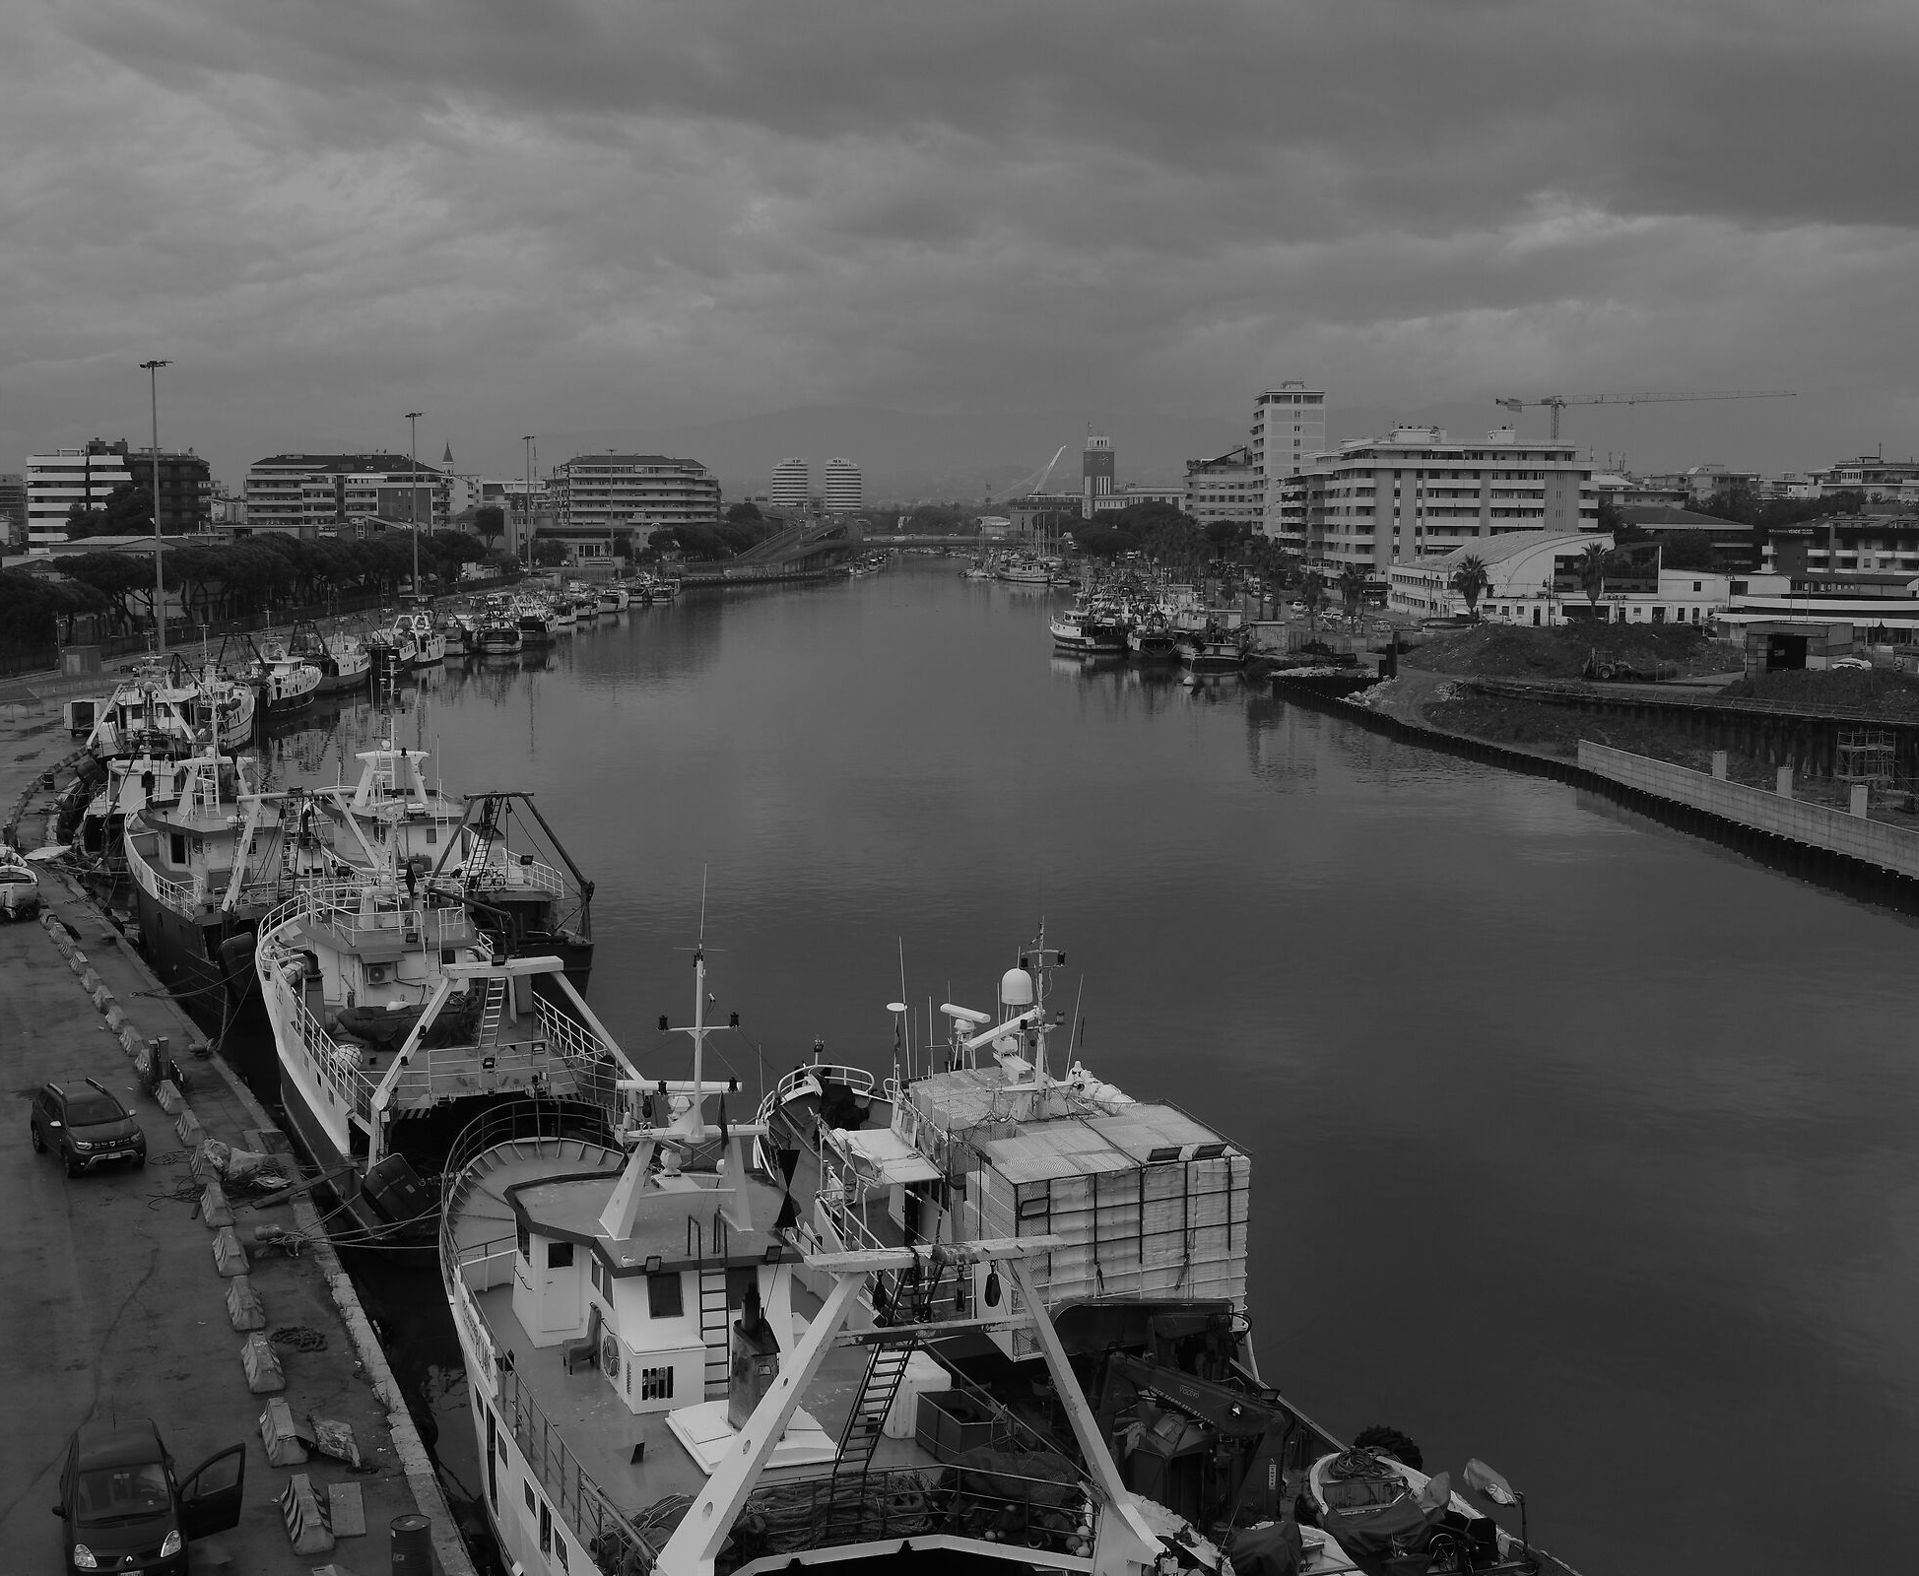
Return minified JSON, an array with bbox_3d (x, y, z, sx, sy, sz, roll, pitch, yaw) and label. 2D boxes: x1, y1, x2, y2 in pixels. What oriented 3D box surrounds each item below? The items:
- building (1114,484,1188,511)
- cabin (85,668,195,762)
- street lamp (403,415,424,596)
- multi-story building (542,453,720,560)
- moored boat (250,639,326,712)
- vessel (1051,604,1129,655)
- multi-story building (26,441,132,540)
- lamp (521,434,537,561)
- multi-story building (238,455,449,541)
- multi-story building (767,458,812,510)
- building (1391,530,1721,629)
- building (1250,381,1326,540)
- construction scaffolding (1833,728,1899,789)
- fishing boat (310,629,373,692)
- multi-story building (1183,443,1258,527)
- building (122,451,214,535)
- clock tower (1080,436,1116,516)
[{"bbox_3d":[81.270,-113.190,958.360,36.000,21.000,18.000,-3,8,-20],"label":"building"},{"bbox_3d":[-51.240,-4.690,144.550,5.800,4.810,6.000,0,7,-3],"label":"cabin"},{"bbox_3d":[-93.145,-48.172,392.977,3.200,30.800,2.800,-2,7,-17],"label":"street lamp"},{"bbox_3d":[-93.060,-79.100,652.220,44.000,28.800,20.000,-3,8,-22],"label":"multi-story building"},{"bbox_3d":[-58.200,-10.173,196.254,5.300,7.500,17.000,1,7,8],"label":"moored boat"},{"bbox_3d":[16.109,-19.539,277.775,9.600,6.400,3.400,3,8,25],"label":"vessel"},{"bbox_3d":[-181.030,-56.640,474.640,20.000,28.000,13.000,0,7,0],"label":"multi-story building"},{"bbox_3d":[-96.250,-63.200,515.100,2.900,31.030,2.400,1,7,2],"label":"lamp"},{"bbox_3d":[-153.290,-69.640,576.980,46.470,27.880,20.000,1,7,2],"label":"multi-story building"},{"bbox_3d":[-115.990,-202.630,1577.050,24.500,46.000,22.000,0,7,0],"label":"multi-story building"},{"bbox_3d":[88.030,-31.790,342.650,39.500,13.600,42.000,1,7,2],"label":"building"},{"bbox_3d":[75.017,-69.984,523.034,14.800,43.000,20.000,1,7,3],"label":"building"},{"bbox_3d":[63.715,-2.142,161.467,1.600,4.000,3.600,-7,10,-45],"label":"construction scaffolding"},{"bbox_3d":[-59.150,-12.190,219.090,4.700,5.580,14.500,1,7,6],"label":"fishing boat"},{"bbox_3d":[67.990,-69.240,574.770,19.000,31.460,26.000,1,7,2],"label":"multi-story building"},{"bbox_3d":[-166.600,-56.750,483.690,16.500,26.000,12.000,0,7,0],"label":"building"},{"bbox_3d":[56.950,-122.010,942.150,10.000,42.500,10.000,-3,8,-20],"label":"clock tower"}]

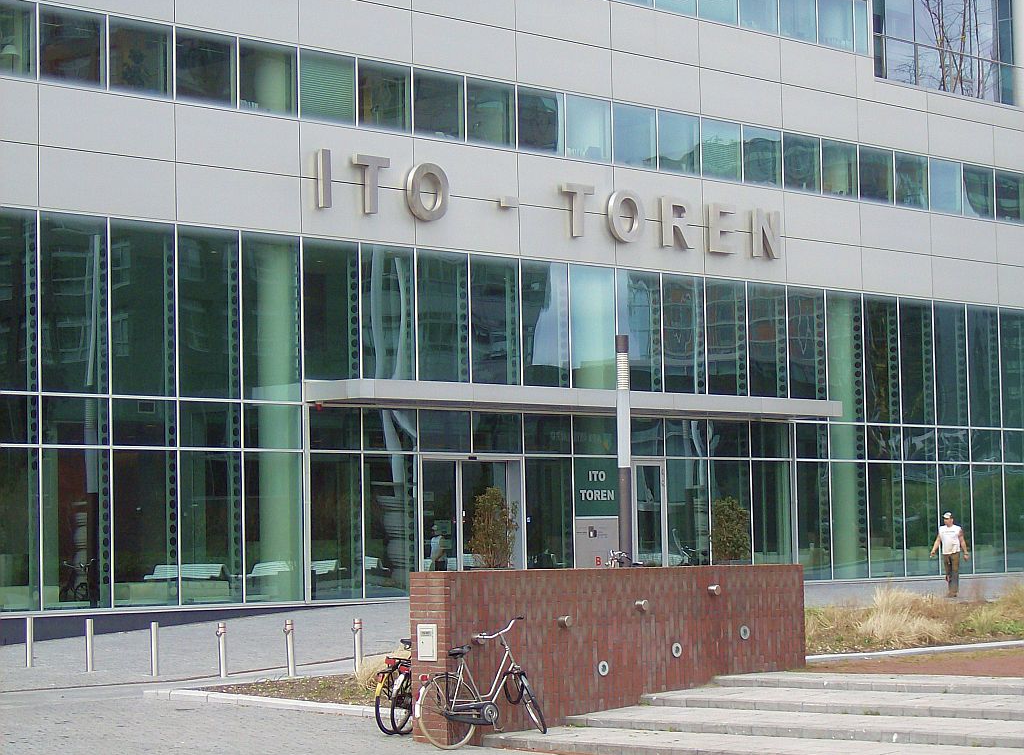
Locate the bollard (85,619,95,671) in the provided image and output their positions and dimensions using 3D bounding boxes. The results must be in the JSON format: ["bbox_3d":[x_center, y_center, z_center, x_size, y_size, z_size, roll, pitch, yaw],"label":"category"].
[{"bbox_3d":[-6.310,4.016,37.549,0.100,0.770,0.100,-1,-4,0],"label":"bollard"}]

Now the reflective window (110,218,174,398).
[{"bbox_3d":[-7.093,-1.307,48.331,0.100,3.358,1.548,-5,-5,43],"label":"reflective window"}]

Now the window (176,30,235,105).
[{"bbox_3d":[-5.579,-5.658,45.922,0.100,1.309,1.450,-5,-5,43],"label":"window"}]

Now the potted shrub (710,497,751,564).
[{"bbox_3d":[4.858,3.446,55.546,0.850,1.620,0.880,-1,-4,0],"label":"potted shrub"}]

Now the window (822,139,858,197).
[{"bbox_3d":[8.520,-5.372,65.191,0.100,1.468,1.548,-5,-5,43],"label":"window"}]

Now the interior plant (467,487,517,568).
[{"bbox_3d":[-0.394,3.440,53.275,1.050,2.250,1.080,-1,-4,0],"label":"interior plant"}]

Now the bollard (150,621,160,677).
[{"bbox_3d":[-5.207,3.926,36.504,0.100,0.770,0.100,-1,-4,0],"label":"bollard"}]

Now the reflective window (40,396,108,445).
[{"bbox_3d":[-7.524,0.760,43.317,0.100,0.842,1.450,-5,-5,43],"label":"reflective window"}]

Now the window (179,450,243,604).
[{"bbox_3d":[-5.657,2.835,47.086,0.100,2.856,1.482,-5,-5,43],"label":"window"}]

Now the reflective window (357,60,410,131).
[{"bbox_3d":[-2.698,-5.944,53.379,0.100,1.468,1.548,-5,-5,43],"label":"reflective window"}]

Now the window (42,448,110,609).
[{"bbox_3d":[-7.489,2.590,43.196,0.100,2.726,1.450,-5,-5,43],"label":"window"}]

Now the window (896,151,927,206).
[{"bbox_3d":[10.763,-5.258,67.554,0.100,1.468,1.548,-5,-5,43],"label":"window"}]

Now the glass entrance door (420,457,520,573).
[{"bbox_3d":[-0.770,2.974,50.250,0.150,2.694,2.900,-5,-5,43],"label":"glass entrance door"}]

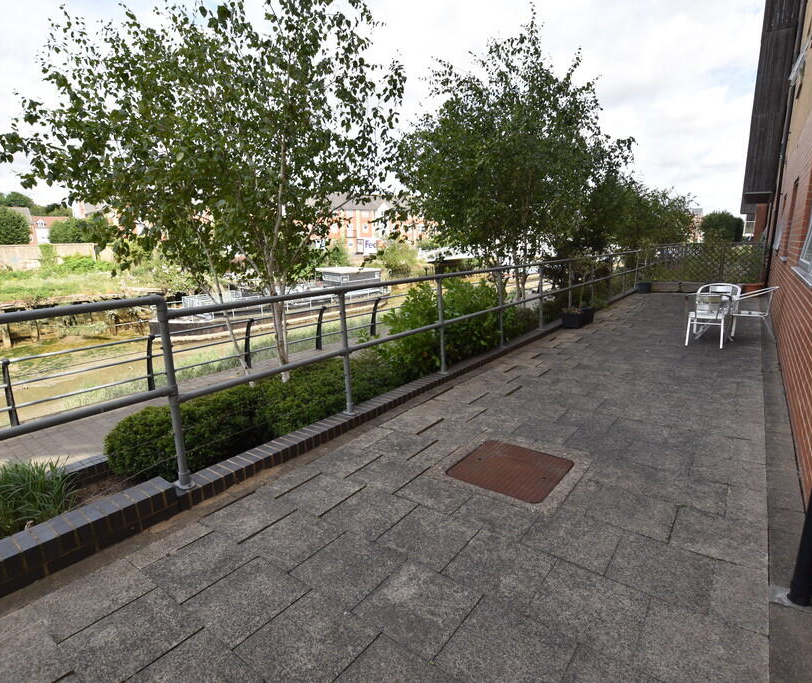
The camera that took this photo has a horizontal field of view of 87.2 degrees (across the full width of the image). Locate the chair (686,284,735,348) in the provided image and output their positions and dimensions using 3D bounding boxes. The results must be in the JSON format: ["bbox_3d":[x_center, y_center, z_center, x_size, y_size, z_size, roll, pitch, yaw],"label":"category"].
[{"bbox_3d":[4.169,-0.346,5.870,0.550,0.780,0.580,8,16,38],"label":"chair"}]

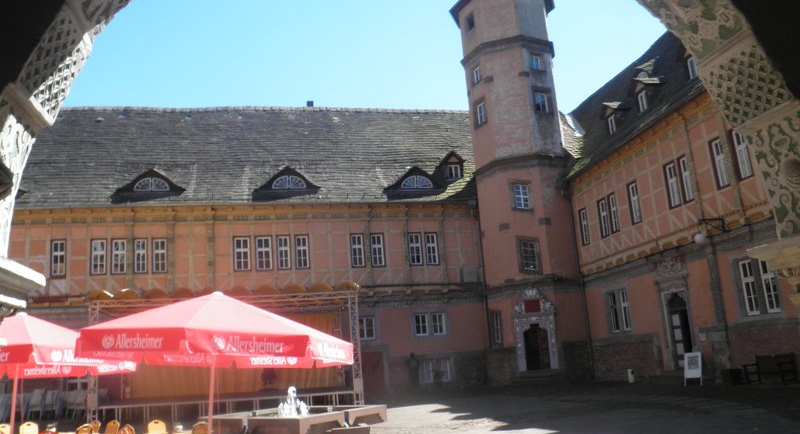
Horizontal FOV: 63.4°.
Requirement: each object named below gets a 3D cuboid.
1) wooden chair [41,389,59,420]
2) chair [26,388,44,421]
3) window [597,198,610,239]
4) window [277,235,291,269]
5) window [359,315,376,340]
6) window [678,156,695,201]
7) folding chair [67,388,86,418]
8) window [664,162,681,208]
[{"bbox_3d":[-12.584,6.751,23.300,0.520,1.000,0.600,2,-14,-26],"label":"wooden chair"},{"bbox_3d":[-15.300,7.869,27.200,0.620,1.300,0.720,-1,-13,-12],"label":"chair"},{"bbox_3d":[8.967,0.070,28.462,0.150,1.700,0.640,-1,-13,-12],"label":"window"},{"bbox_3d":[-5.552,1.711,30.996,0.631,1.693,0.160,-1,-13,-14],"label":"window"},{"bbox_3d":[-1.785,5.826,33.965,1.000,1.200,0.150,-1,-13,-13],"label":"window"},{"bbox_3d":[10.129,-1.347,22.916,0.150,1.700,0.600,-1,-13,-12],"label":"window"},{"bbox_3d":[-13.748,7.934,27.500,0.650,1.300,0.720,-1,-13,-12],"label":"folding chair"},{"bbox_3d":[9.967,-1.144,23.689,0.150,1.700,0.670,-1,-13,-12],"label":"window"}]

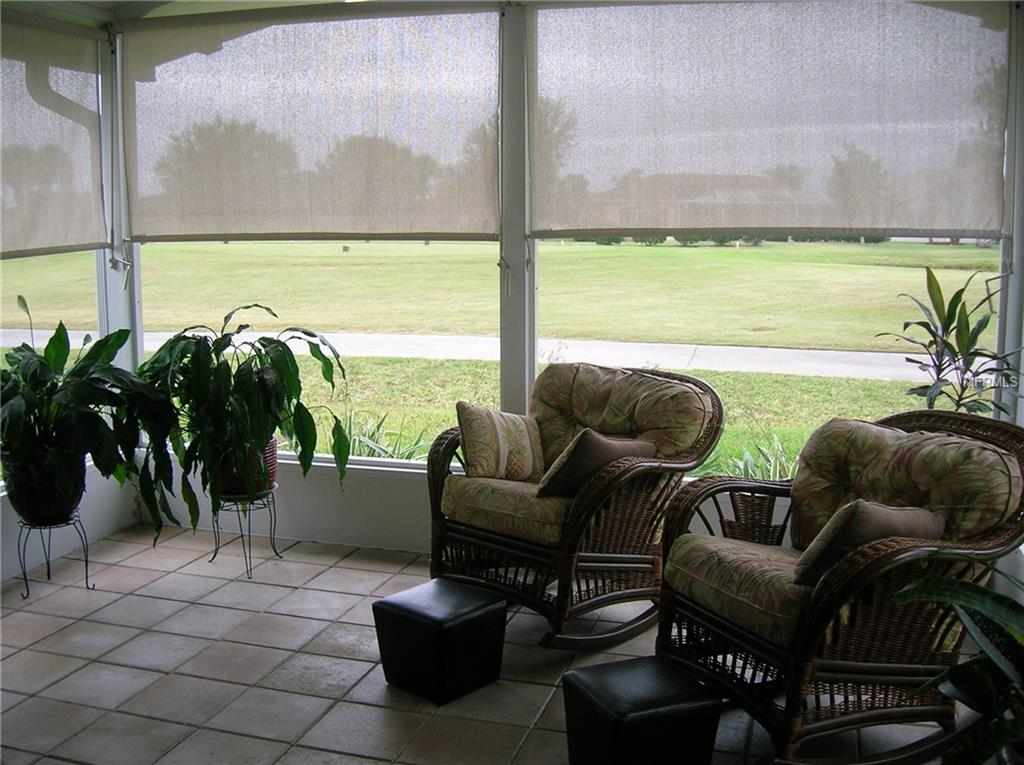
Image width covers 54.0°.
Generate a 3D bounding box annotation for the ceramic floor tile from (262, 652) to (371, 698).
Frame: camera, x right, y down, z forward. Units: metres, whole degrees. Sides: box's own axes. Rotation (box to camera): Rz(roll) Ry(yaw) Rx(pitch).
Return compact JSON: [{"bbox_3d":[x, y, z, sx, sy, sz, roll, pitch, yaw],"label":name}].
[{"bbox_3d":[-0.666,1.007,3.444,0.320,0.010,0.320,2,8,15],"label":"ceramic floor tile"}]

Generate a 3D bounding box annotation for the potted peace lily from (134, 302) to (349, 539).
[{"bbox_3d":[-1.164,0.152,4.355,0.900,0.941,0.850,-1,7,-15],"label":"potted peace lily"}]

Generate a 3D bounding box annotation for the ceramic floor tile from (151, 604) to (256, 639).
[{"bbox_3d":[-1.197,0.941,3.934,0.320,0.010,0.320,2,8,15],"label":"ceramic floor tile"}]

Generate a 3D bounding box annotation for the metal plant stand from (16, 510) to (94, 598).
[{"bbox_3d":[-1.920,0.707,4.202,0.290,0.330,0.290,2,8,16],"label":"metal plant stand"}]

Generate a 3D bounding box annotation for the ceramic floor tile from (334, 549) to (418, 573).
[{"bbox_3d":[-0.616,0.820,4.591,0.295,0.010,0.295,3,7,15],"label":"ceramic floor tile"}]

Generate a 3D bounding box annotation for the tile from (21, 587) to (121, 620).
[{"bbox_3d":[-1.797,0.907,4.125,0.320,0.010,0.320,2,8,15],"label":"tile"}]

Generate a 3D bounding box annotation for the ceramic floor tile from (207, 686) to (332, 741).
[{"bbox_3d":[-0.720,1.008,3.041,0.295,0.010,0.295,3,7,15],"label":"ceramic floor tile"}]

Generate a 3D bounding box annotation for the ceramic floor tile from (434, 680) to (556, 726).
[{"bbox_3d":[-0.053,1.009,3.176,0.295,0.010,0.295,3,7,15],"label":"ceramic floor tile"}]

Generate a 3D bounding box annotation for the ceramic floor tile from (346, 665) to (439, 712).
[{"bbox_3d":[-0.357,1.022,3.355,0.320,0.010,0.320,2,8,15],"label":"ceramic floor tile"}]

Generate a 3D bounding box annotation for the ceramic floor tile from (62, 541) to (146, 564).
[{"bbox_3d":[-1.845,0.785,4.610,0.255,0.010,0.295,3,7,15],"label":"ceramic floor tile"}]

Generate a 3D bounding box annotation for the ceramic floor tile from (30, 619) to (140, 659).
[{"bbox_3d":[-1.514,0.919,3.574,0.295,0.010,0.295,3,7,15],"label":"ceramic floor tile"}]

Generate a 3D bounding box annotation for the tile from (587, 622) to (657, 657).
[{"bbox_3d":[0.439,0.971,3.806,0.320,0.010,0.320,2,8,15],"label":"tile"}]

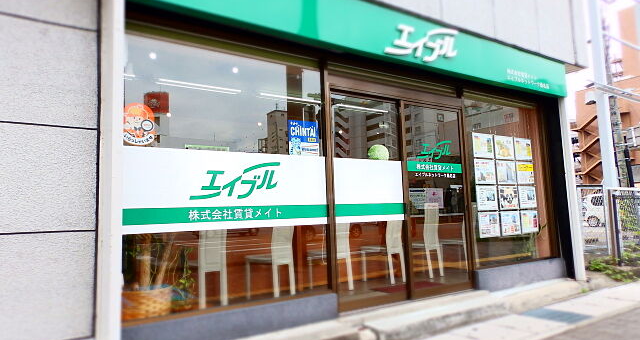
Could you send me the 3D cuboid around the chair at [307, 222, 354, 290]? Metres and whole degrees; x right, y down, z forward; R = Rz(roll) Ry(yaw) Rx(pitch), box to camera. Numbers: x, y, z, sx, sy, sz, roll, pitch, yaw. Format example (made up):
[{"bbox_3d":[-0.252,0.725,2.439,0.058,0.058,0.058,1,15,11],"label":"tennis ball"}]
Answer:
[{"bbox_3d":[0.128,0.930,4.846,0.380,0.965,0.480,3,-8,-39],"label":"chair"}]

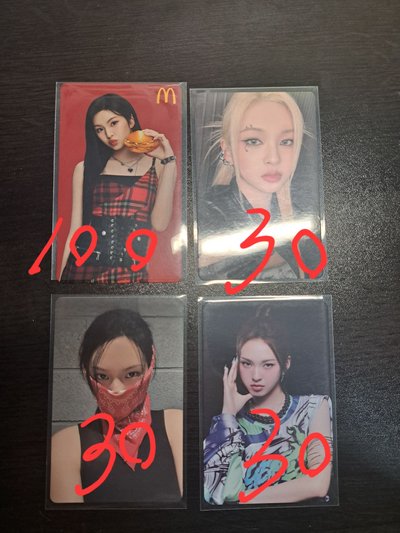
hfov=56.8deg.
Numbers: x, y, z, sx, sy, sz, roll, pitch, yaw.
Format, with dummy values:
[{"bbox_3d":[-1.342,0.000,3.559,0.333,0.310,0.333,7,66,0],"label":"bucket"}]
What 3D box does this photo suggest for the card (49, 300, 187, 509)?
[{"bbox_3d":[-0.035,0.057,0.159,0.059,0.001,0.089,0,87,-2],"label":"card"}]

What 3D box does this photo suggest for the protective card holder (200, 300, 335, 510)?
[{"bbox_3d":[0.029,0.058,0.160,0.059,0.001,0.089,-1,87,-2],"label":"protective card holder"}]

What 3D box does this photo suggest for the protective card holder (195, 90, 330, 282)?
[{"bbox_3d":[0.026,-0.037,0.166,0.059,0.001,0.089,-2,87,-2],"label":"protective card holder"}]

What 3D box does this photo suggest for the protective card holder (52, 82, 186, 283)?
[{"bbox_3d":[-0.035,-0.038,0.164,0.059,0.001,0.089,0,87,-2],"label":"protective card holder"}]

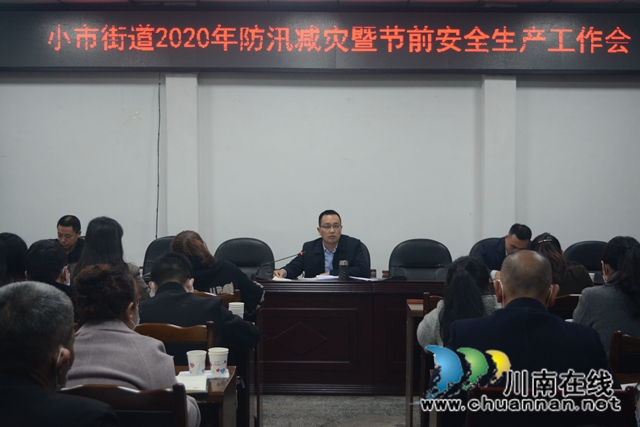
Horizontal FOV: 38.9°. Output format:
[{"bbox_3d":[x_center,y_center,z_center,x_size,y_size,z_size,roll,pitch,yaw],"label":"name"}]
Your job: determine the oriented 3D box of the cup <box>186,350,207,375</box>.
[{"bbox_3d":[-0.457,0.557,3.370,0.075,0.086,0.075,0,3,0],"label":"cup"}]

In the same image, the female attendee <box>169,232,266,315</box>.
[{"bbox_3d":[-0.537,0.676,4.750,0.500,1.200,0.720,0,3,-3],"label":"female attendee"}]

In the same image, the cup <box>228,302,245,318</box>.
[{"bbox_3d":[-0.390,0.478,4.250,0.075,0.105,0.075,0,3,0],"label":"cup"}]

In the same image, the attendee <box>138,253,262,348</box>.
[{"bbox_3d":[-0.530,0.733,3.830,0.540,1.170,0.720,0,3,1],"label":"attendee"}]

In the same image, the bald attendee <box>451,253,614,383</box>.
[{"bbox_3d":[0.657,0.733,2.930,0.530,1.250,0.720,0,3,1],"label":"bald attendee"}]

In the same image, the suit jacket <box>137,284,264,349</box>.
[{"bbox_3d":[-0.519,0.551,3.750,0.540,0.580,0.450,0,3,1],"label":"suit jacket"}]

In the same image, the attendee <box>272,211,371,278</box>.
[{"bbox_3d":[0.018,0.571,6.650,0.700,1.240,0.700,0,3,0],"label":"attendee"}]

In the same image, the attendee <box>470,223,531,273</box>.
[{"bbox_3d":[1.357,0.618,6.600,0.600,1.150,0.720,0,3,-9],"label":"attendee"}]

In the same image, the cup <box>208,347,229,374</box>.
[{"bbox_3d":[-0.373,0.548,3.350,0.076,0.095,0.076,0,3,0],"label":"cup"}]

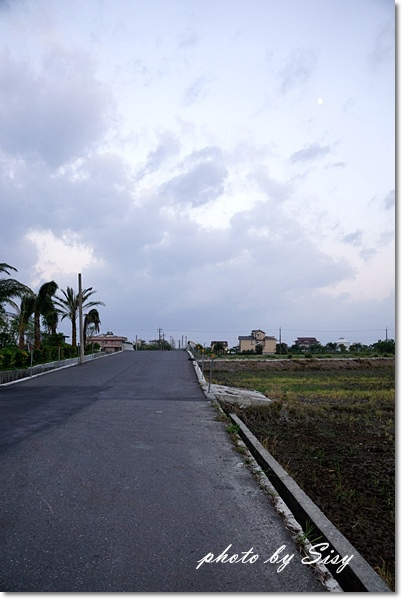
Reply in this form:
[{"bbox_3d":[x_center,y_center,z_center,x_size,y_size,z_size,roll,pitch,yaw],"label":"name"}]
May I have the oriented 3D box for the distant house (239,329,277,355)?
[{"bbox_3d":[22.120,16.790,177.220,14.490,9.380,12.000,0,-6,0],"label":"distant house"}]

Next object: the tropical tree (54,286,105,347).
[{"bbox_3d":[-8.930,1.590,33.020,3.800,5.200,3.800,0,-6,0],"label":"tropical tree"}]

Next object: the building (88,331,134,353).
[{"bbox_3d":[-34.240,16.070,168.740,16.260,7.880,13.000,0,-6,0],"label":"building"}]

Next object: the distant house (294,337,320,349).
[{"bbox_3d":[55.270,23.660,236.820,14.150,7.950,12.000,0,-6,0],"label":"distant house"}]

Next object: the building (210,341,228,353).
[{"bbox_3d":[8.530,21.980,207.840,7.730,5.750,8.000,0,-6,0],"label":"building"}]

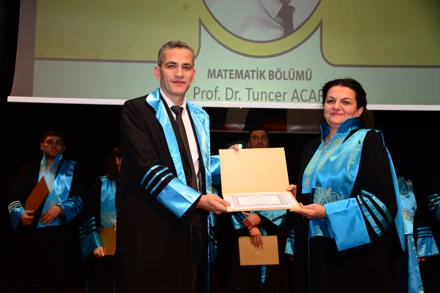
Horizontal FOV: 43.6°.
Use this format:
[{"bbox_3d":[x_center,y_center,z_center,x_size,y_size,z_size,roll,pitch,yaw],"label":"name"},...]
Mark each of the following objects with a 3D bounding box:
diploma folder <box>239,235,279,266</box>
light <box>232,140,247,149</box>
[{"bbox_3d":[0.318,0.846,4.450,0.315,0.235,0.012,-3,-5,1],"label":"diploma folder"},{"bbox_3d":[0.239,0.012,6.500,0.170,0.170,0.160,0,-7,0],"label":"light"}]

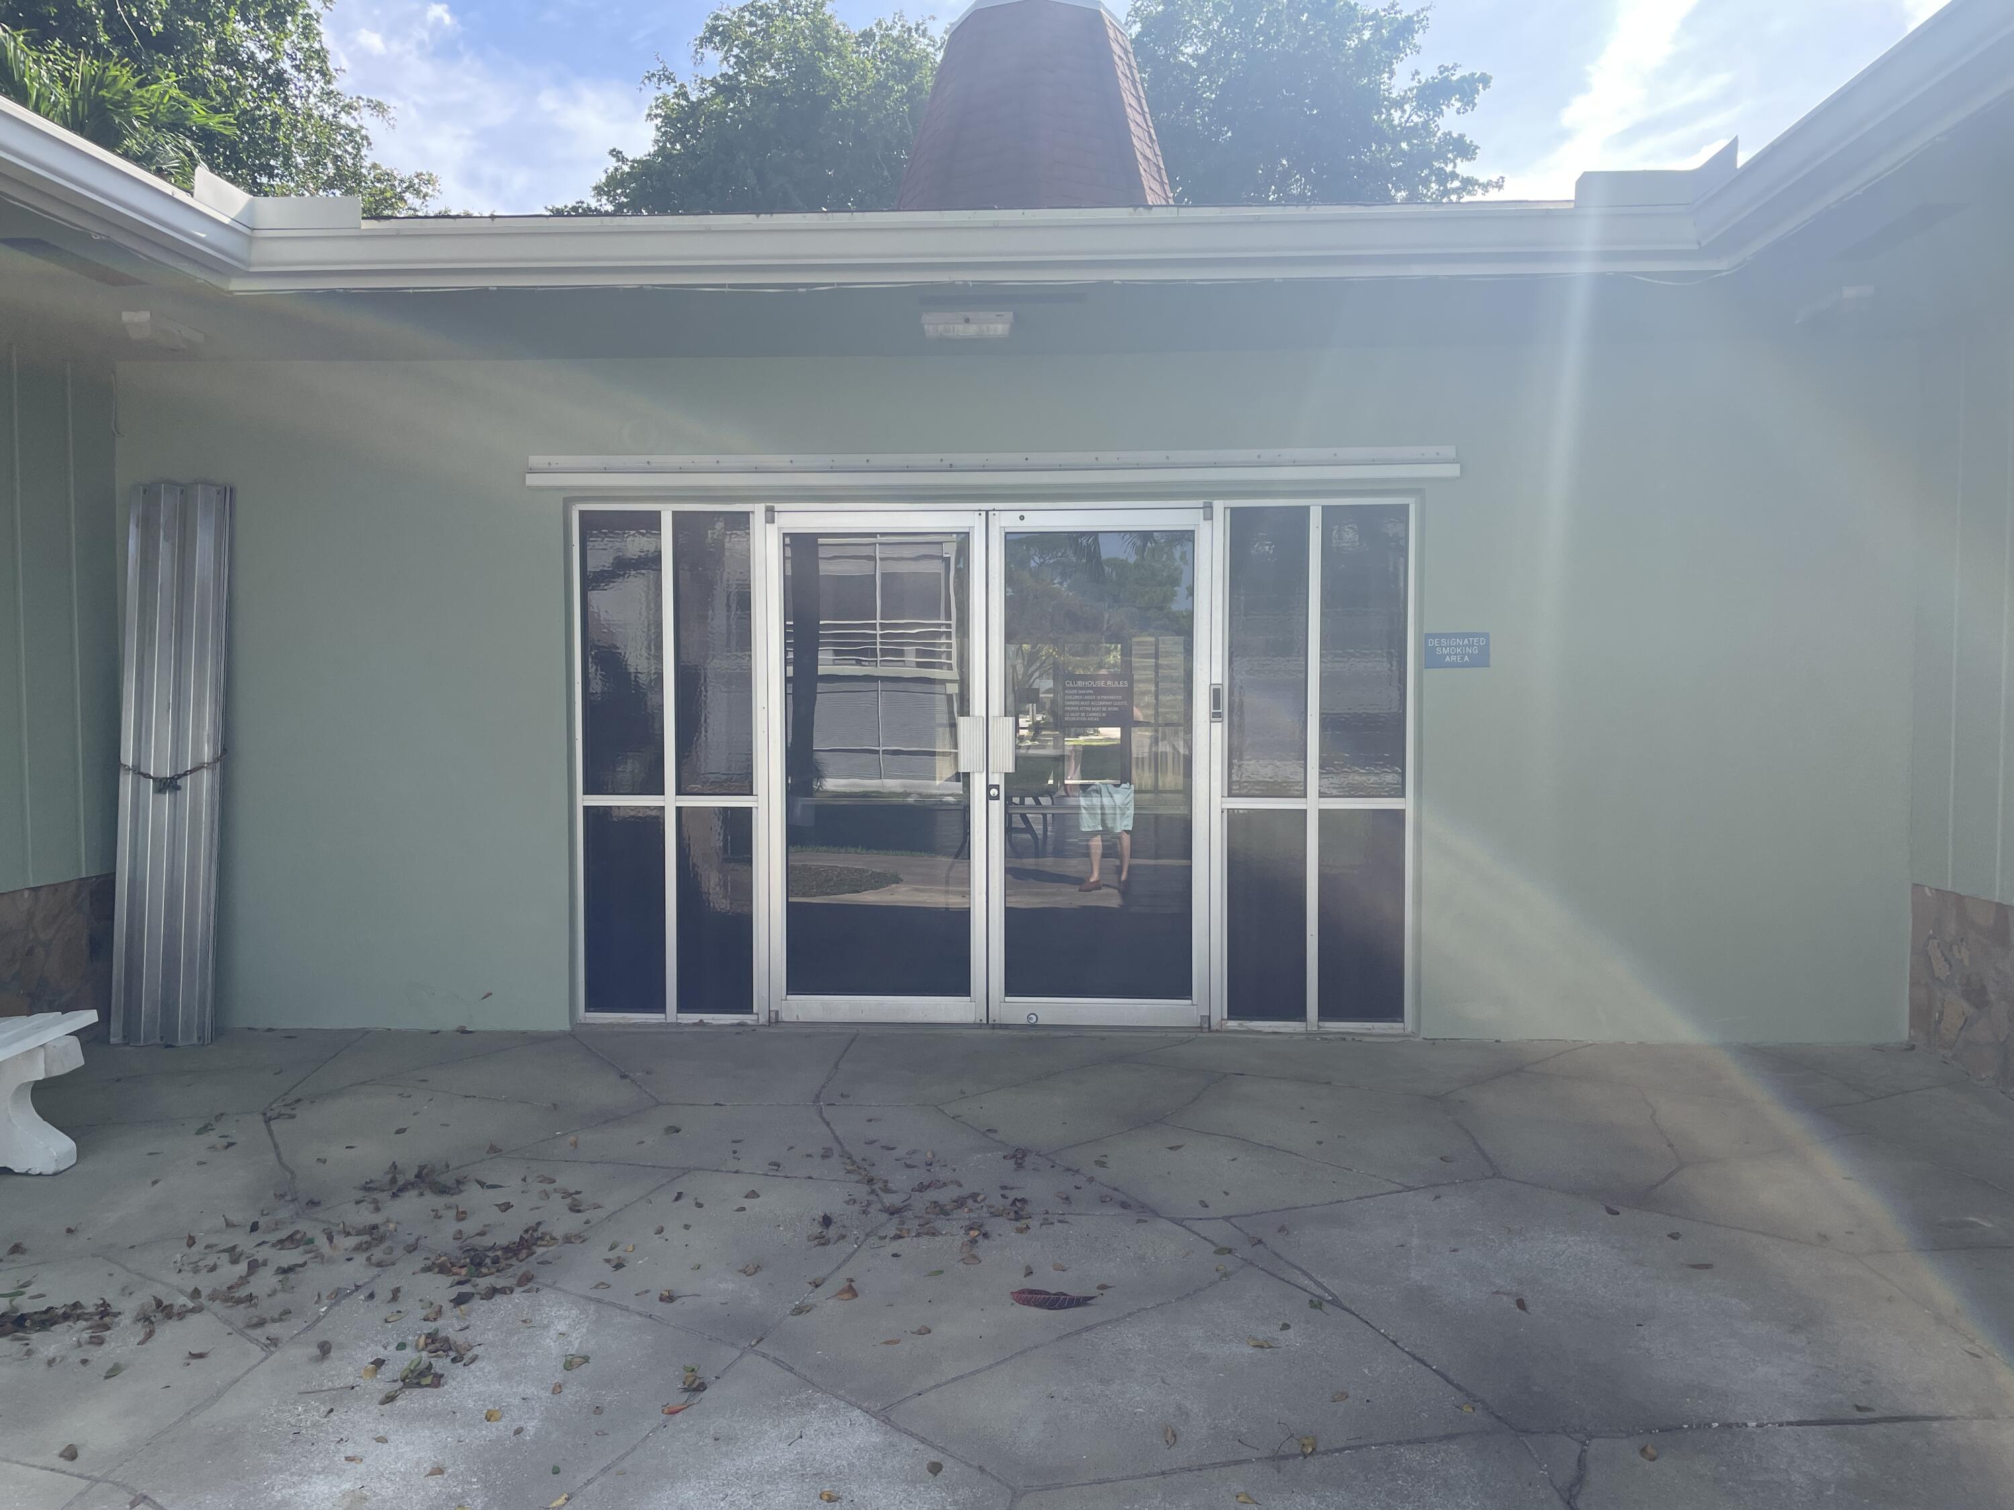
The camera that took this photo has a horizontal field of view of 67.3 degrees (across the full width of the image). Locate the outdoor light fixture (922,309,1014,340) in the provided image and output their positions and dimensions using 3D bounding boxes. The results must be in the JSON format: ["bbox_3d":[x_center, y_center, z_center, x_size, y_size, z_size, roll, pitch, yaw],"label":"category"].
[{"bbox_3d":[-0.138,-1.540,5.470,0.328,0.095,0.110,0,2,3],"label":"outdoor light fixture"}]

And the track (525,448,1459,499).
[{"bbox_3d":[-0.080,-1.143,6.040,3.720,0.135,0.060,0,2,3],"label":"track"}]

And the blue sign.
[{"bbox_3d":[1.790,-0.414,6.004,0.253,0.137,0.012,0,2,3],"label":"blue sign"}]

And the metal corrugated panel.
[{"bbox_3d":[-3.391,0.028,6.149,0.385,2.270,0.075,1,-2,3],"label":"metal corrugated panel"}]

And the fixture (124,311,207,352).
[{"bbox_3d":[-3.091,-1.538,5.561,0.105,0.095,0.335,0,2,3],"label":"fixture"}]

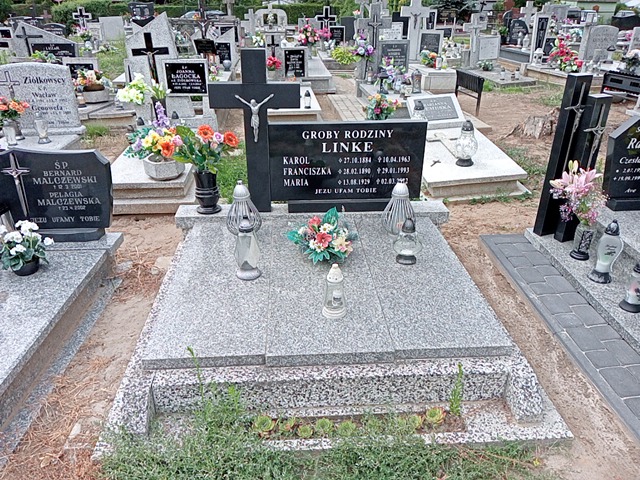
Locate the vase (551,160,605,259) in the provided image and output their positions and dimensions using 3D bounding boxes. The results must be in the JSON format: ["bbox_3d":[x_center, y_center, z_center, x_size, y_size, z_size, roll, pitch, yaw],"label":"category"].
[{"bbox_3d":[1.556,-0.160,3.140,0.336,0.586,0.288,-1,25,-3],"label":"vase"}]

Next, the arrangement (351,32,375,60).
[{"bbox_3d":[0.608,-2.764,7.396,0.345,0.390,0.320,-1,27,-3],"label":"arrangement"}]

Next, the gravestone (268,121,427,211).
[{"bbox_3d":[0.161,-0.439,3.115,0.920,0.530,0.120,-1,27,-3],"label":"gravestone"}]

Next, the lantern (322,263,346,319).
[{"bbox_3d":[0.070,0.225,2.370,0.110,0.249,0.110,-1,25,-3],"label":"lantern"}]

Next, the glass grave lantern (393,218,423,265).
[{"bbox_3d":[0.485,0.003,2.849,0.159,0.250,0.159,-1,25,-3],"label":"glass grave lantern"}]

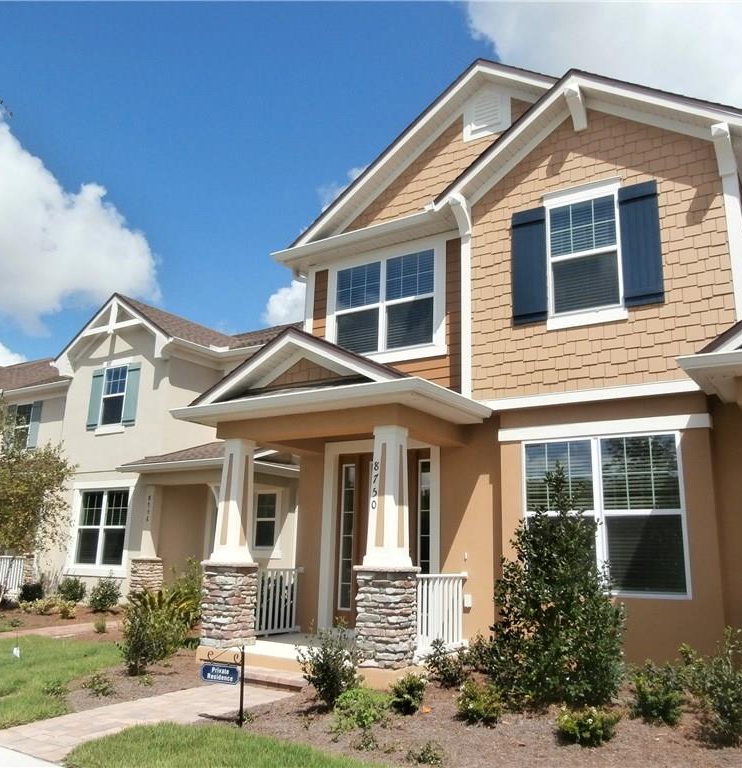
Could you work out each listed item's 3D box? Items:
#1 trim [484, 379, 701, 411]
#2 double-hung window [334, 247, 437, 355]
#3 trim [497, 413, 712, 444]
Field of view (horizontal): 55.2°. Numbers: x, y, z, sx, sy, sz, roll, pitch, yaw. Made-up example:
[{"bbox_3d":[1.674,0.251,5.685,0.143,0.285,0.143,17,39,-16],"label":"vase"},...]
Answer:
[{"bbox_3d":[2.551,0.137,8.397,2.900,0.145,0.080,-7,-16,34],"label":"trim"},{"bbox_3d":[0.184,-1.176,10.906,1.954,1.620,0.083,-7,-16,33],"label":"double-hung window"},{"bbox_3d":[2.694,0.538,8.472,2.500,0.153,0.080,-7,-16,34],"label":"trim"}]

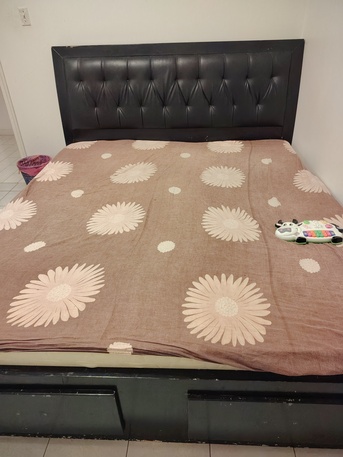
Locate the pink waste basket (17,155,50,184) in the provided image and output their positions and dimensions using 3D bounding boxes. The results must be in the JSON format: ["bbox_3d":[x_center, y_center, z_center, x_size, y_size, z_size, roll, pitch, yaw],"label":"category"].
[{"bbox_3d":[-1.234,-0.444,2.960,0.310,0.370,0.310,1,34,3],"label":"pink waste basket"}]

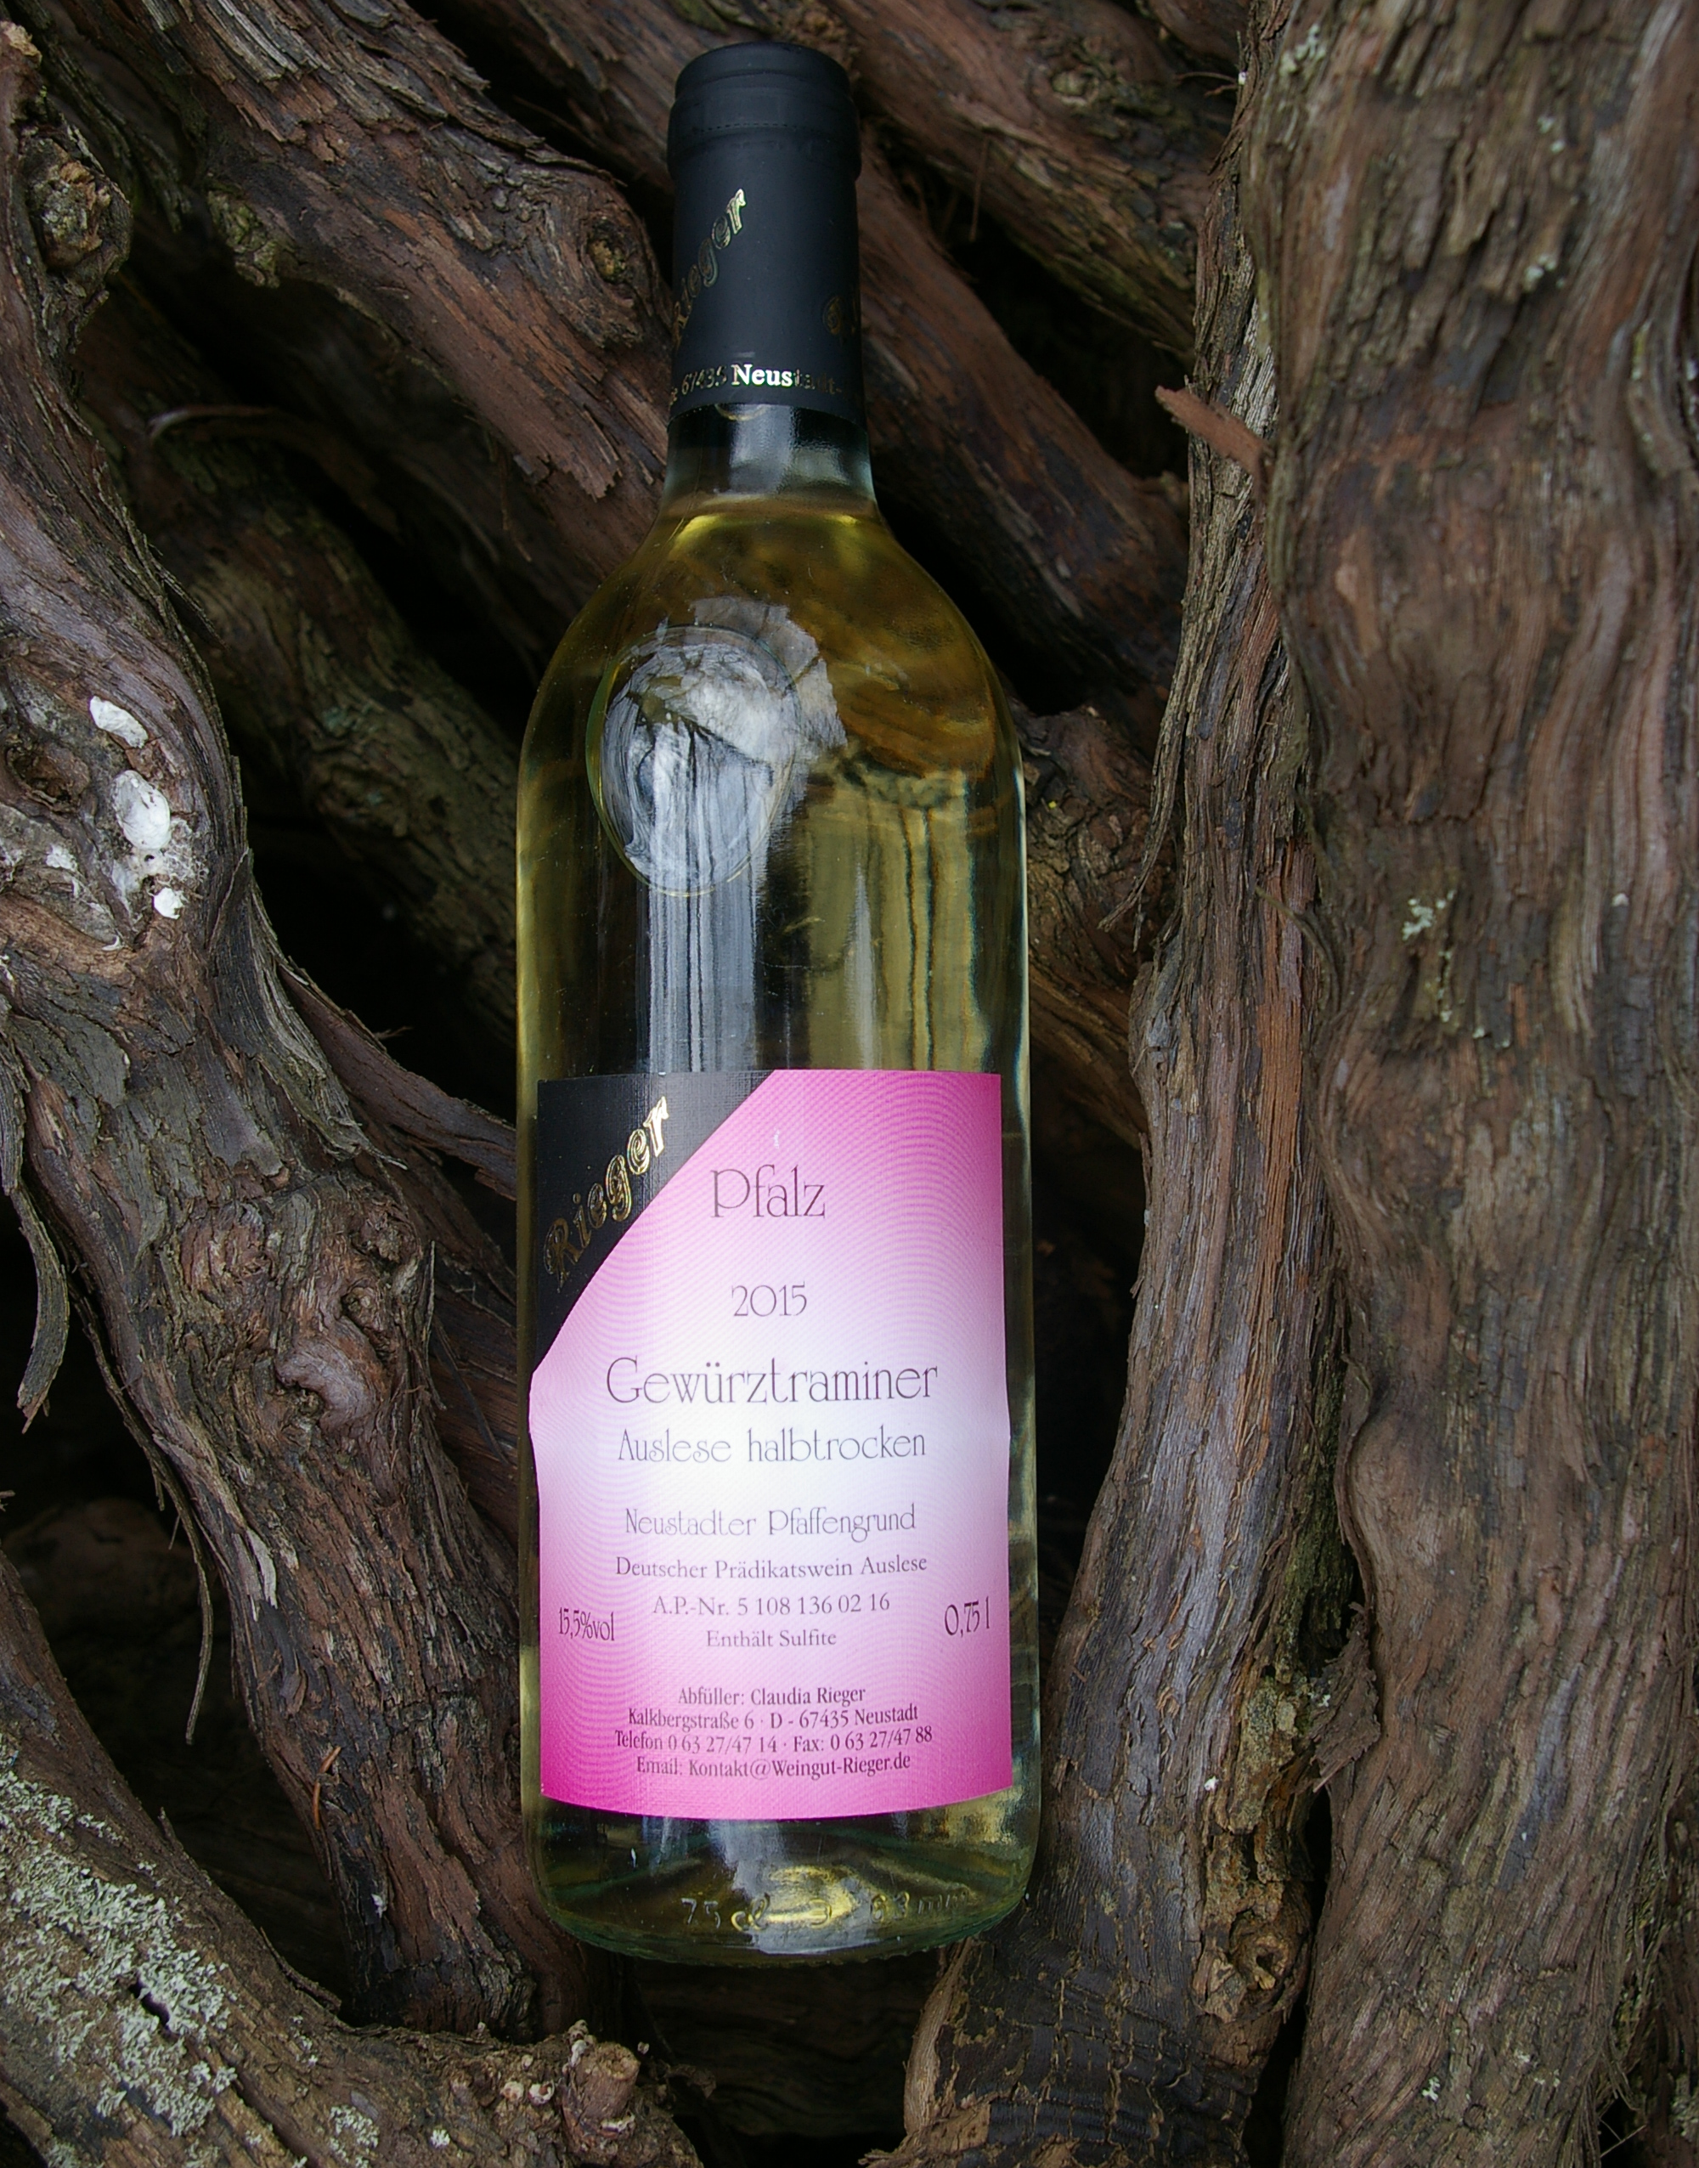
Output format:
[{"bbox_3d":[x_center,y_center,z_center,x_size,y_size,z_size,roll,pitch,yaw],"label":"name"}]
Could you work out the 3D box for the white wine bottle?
[{"bbox_3d":[-0.011,-0.017,0.388,0.077,0.077,0.278,-1,87,0],"label":"white wine bottle"}]

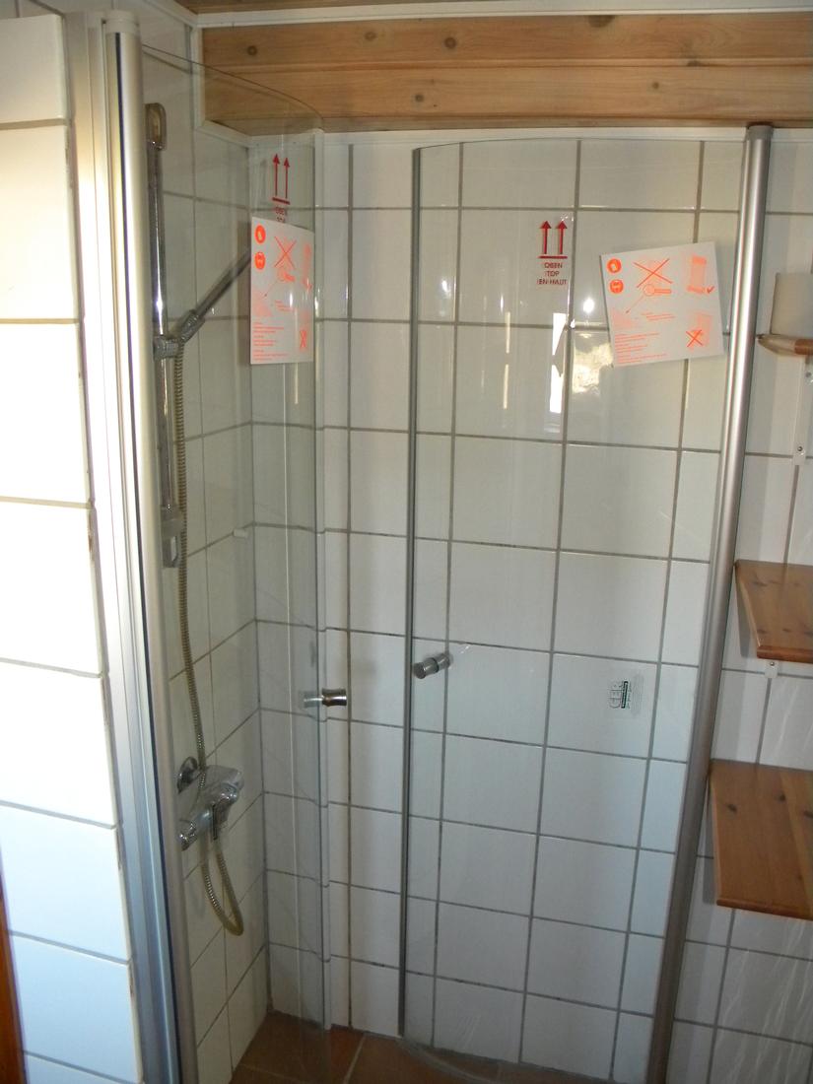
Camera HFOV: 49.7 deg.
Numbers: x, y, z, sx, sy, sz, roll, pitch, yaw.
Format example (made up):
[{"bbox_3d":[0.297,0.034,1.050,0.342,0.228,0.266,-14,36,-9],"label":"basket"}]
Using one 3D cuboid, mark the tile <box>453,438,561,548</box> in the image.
[{"bbox_3d":[0.184,-0.091,1.619,0.196,0.196,0.010,5,16,13],"label":"tile"}]

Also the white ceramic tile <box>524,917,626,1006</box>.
[{"bbox_3d":[0.357,0.882,1.839,0.197,0.197,0.012,5,15,13],"label":"white ceramic tile"}]

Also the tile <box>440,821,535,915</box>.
[{"bbox_3d":[0.169,0.681,1.832,0.197,0.197,0.012,5,15,13],"label":"tile"}]

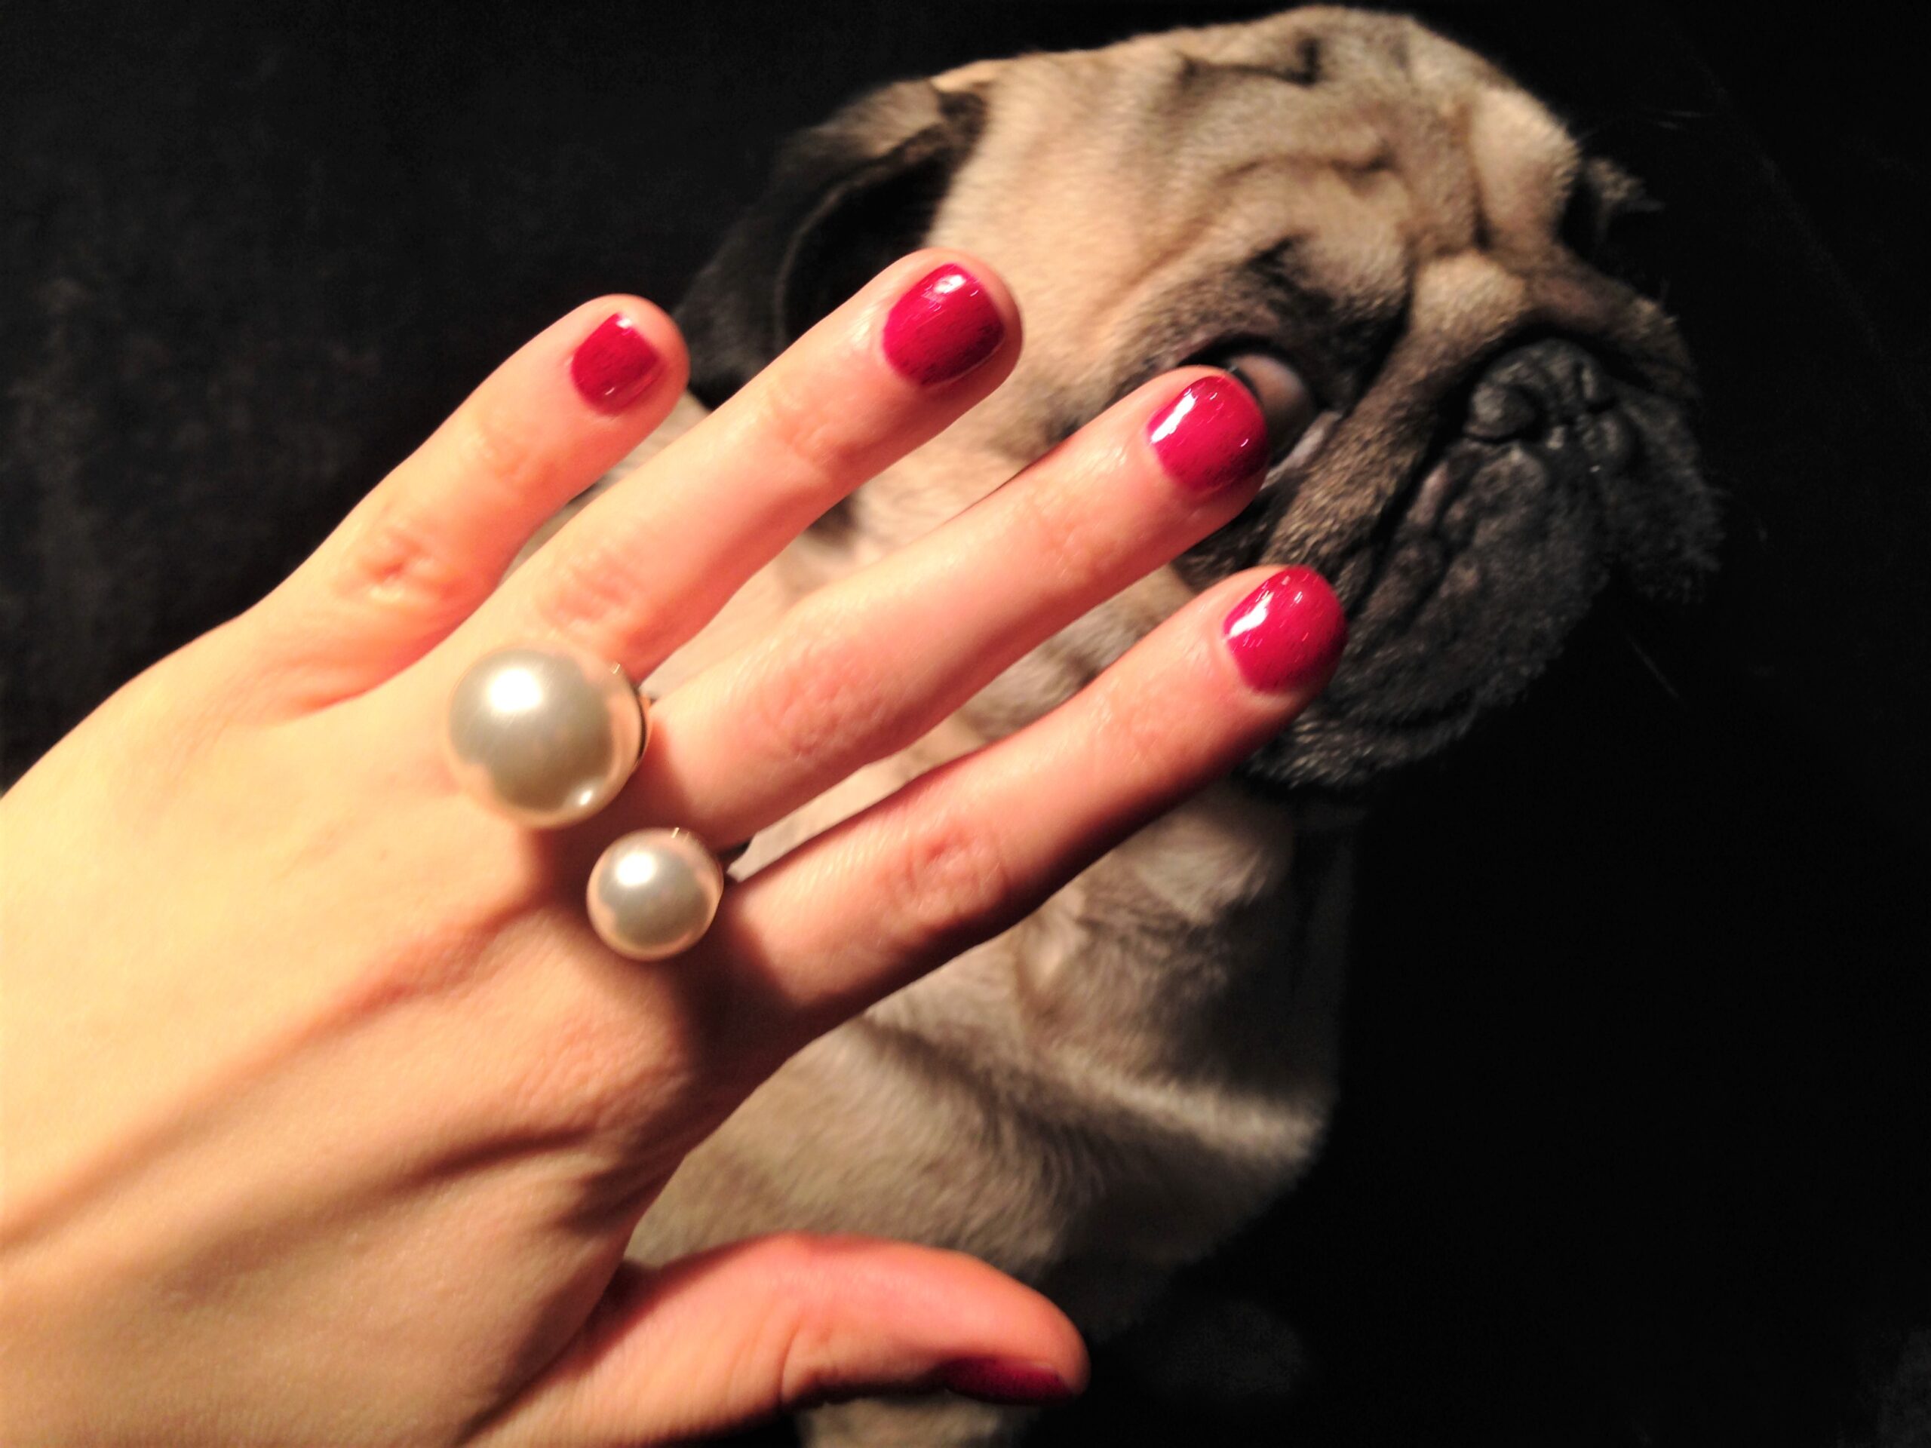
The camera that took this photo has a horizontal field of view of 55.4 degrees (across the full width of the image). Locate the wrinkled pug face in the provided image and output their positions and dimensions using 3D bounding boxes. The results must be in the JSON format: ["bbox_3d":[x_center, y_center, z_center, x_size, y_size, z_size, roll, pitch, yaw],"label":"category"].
[{"bbox_3d":[0.049,-0.065,0.365,0.160,0.140,0.175,14,32,39],"label":"wrinkled pug face"}]

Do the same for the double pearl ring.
[{"bbox_3d":[-0.035,0.006,0.185,0.019,0.034,0.030,-33,0,25],"label":"double pearl ring"}]

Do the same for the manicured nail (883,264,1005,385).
[{"bbox_3d":[-0.002,-0.041,0.188,0.012,0.010,0.004,-38,0,-17],"label":"manicured nail"}]

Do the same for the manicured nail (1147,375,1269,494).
[{"bbox_3d":[0.025,-0.030,0.190,0.012,0.011,0.004,-34,0,-17],"label":"manicured nail"}]

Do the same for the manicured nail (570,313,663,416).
[{"bbox_3d":[-0.036,-0.037,0.189,0.009,0.008,0.003,-40,0,-17],"label":"manicured nail"}]

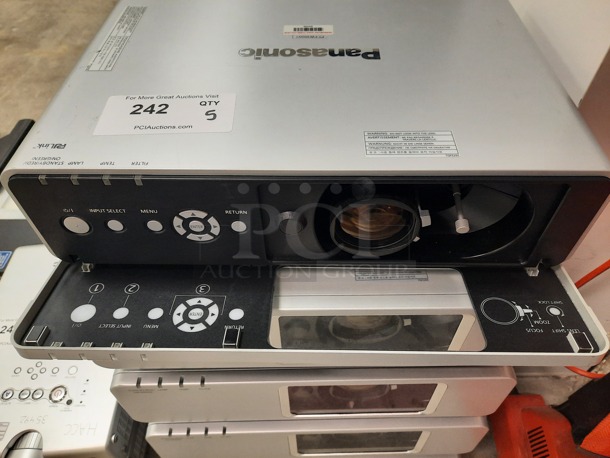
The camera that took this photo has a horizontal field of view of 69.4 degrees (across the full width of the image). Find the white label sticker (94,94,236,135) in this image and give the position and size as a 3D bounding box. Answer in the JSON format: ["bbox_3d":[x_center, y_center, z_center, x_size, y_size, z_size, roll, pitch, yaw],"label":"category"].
[{"bbox_3d":[-0.107,-0.090,0.344,0.103,0.001,0.053,-2,49,-1],"label":"white label sticker"}]

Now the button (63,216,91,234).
[{"bbox_3d":[-0.180,-0.004,0.348,0.021,0.021,0.004,0,49,0],"label":"button"}]

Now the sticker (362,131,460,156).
[{"bbox_3d":[0.077,-0.062,0.320,0.065,0.001,0.028,0,49,0],"label":"sticker"}]

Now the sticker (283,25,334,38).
[{"bbox_3d":[0.004,-0.197,0.436,0.050,0.001,0.021,0,49,0],"label":"sticker"}]

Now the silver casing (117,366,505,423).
[{"bbox_3d":[0.008,0.071,0.595,0.420,0.120,0.330,0,49,0],"label":"silver casing"}]

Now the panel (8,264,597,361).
[{"bbox_3d":[0.001,0.064,0.353,0.430,0.020,0.098,0,39,2],"label":"panel"}]

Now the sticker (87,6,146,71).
[{"bbox_3d":[-0.180,-0.188,0.428,0.022,0.001,0.131,0,49,0],"label":"sticker"}]

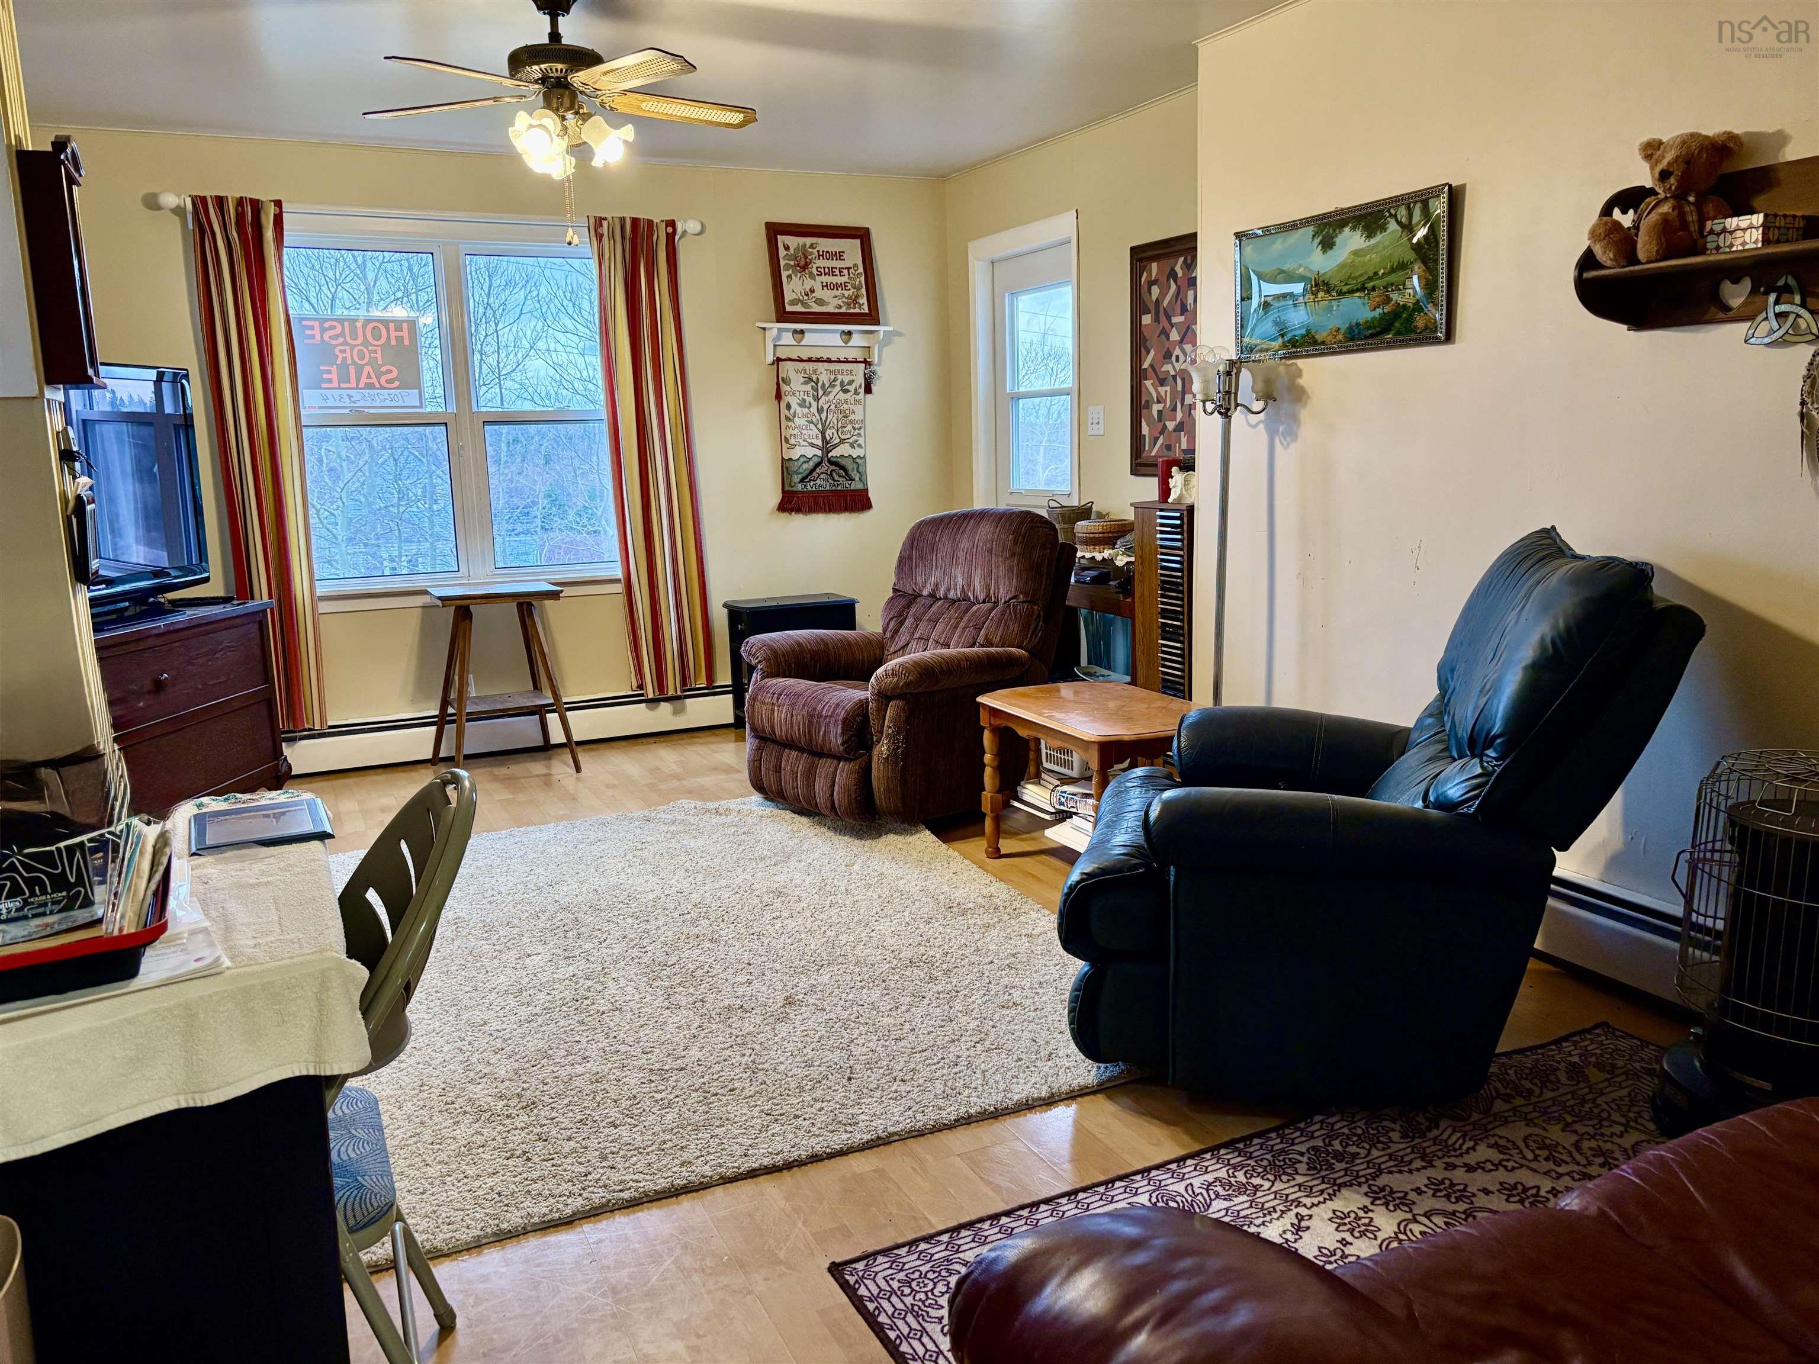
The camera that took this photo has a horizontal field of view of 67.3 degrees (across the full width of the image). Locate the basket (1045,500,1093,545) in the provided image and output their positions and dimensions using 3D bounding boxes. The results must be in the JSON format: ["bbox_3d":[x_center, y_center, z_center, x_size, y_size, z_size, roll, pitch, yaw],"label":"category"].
[{"bbox_3d":[0.637,-0.616,5.338,0.190,0.190,0.190,-2,10,0],"label":"basket"}]

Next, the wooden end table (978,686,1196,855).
[{"bbox_3d":[0.551,0.316,3.910,0.500,0.507,0.740,-6,11,-25],"label":"wooden end table"}]

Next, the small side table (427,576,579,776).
[{"bbox_3d":[-1.625,-0.007,5.432,0.485,0.722,0.490,-6,11,-25],"label":"small side table"}]

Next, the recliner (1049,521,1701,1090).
[{"bbox_3d":[0.935,0.213,2.939,1.110,1.030,0.950,1,10,13],"label":"recliner"}]

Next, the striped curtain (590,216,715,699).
[{"bbox_3d":[-1.089,-0.937,5.848,0.410,2.020,0.110,-6,11,-25],"label":"striped curtain"}]

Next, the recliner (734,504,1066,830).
[{"bbox_3d":[0.005,-0.112,5.008,1.040,0.990,0.910,-8,12,-33],"label":"recliner"}]

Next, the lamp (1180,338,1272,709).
[{"bbox_3d":[0.924,-0.236,4.098,0.290,1.505,0.290,-6,11,-25],"label":"lamp"}]

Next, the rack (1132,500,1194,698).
[{"bbox_3d":[0.986,-0.104,4.739,0.290,1.017,0.340,-6,11,-25],"label":"rack"}]

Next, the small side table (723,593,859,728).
[{"bbox_3d":[-0.521,-0.077,6.084,0.530,0.570,0.320,-6,11,-25],"label":"small side table"}]

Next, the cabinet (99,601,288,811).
[{"bbox_3d":[-2.680,0.156,4.711,0.440,0.715,1.000,1,10,13],"label":"cabinet"}]

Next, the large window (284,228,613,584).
[{"bbox_3d":[-1.815,-1.102,5.596,1.420,1.400,0.110,-6,11,-25],"label":"large window"}]

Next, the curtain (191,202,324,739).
[{"bbox_3d":[-2.453,-0.796,5.218,0.310,2.030,0.110,-6,11,-25],"label":"curtain"}]

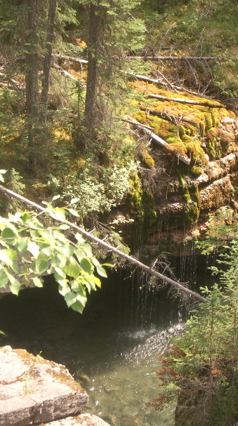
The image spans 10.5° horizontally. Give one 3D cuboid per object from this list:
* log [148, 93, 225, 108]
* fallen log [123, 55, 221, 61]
[{"bbox_3d":[1.307,-2.160,24.975,1.553,0.090,0.090,10,21,17],"label":"log"},{"bbox_3d":[1.156,-3.392,28.200,2.116,0.100,0.100,0,19,0],"label":"fallen log"}]

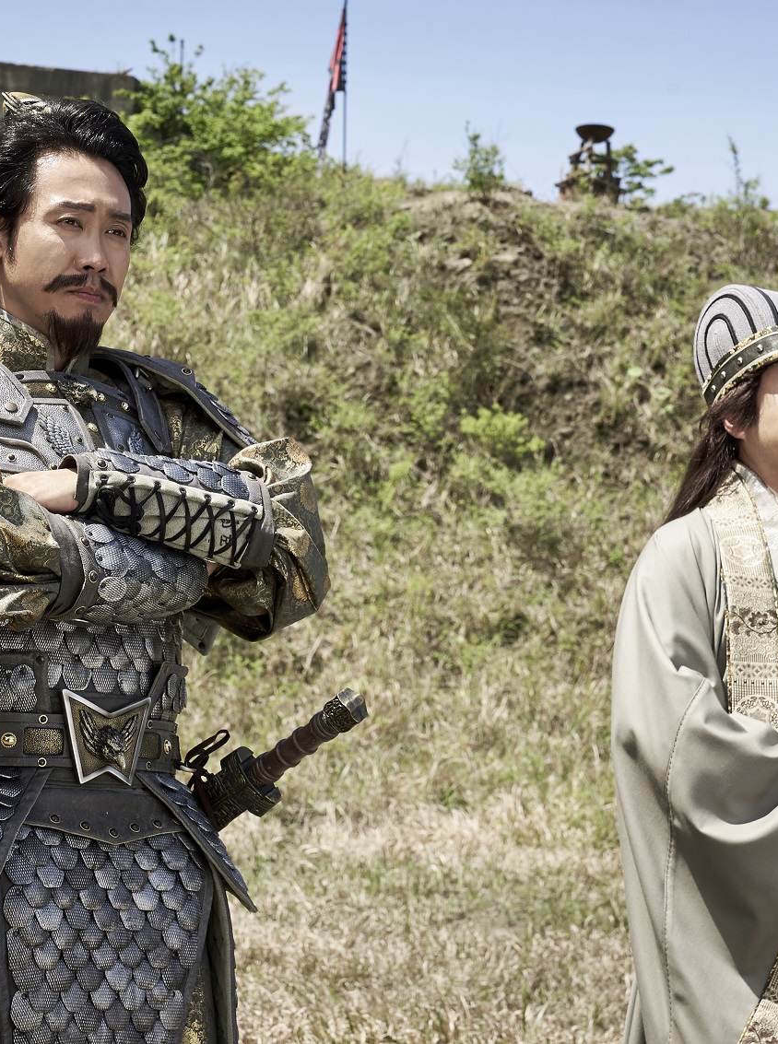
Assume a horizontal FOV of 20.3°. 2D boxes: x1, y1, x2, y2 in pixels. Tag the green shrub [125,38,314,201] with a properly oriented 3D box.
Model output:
[{"bbox_3d":[-1.869,-4.241,23.000,1.950,1.750,1.750,0,0,0],"label":"green shrub"}]

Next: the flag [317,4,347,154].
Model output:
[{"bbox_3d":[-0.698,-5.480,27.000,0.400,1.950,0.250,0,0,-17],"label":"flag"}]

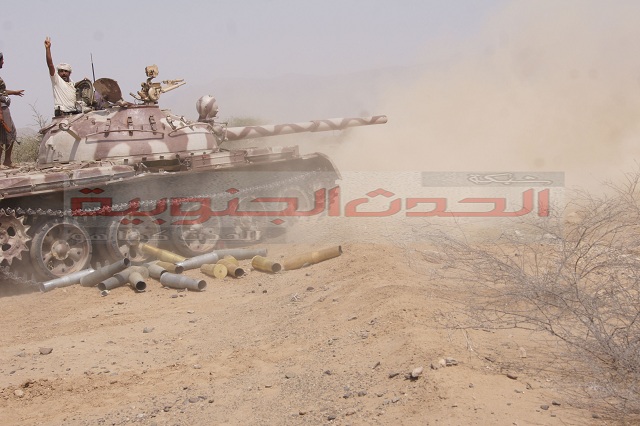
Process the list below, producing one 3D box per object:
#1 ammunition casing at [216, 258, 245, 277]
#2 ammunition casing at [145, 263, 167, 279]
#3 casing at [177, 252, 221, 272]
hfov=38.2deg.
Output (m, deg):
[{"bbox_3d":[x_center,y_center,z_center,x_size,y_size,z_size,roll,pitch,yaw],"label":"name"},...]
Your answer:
[{"bbox_3d":[-1.129,0.713,11.735,0.163,0.163,0.728,-2,4,-23],"label":"ammunition casing"},{"bbox_3d":[-1.776,0.649,10.100,0.145,0.145,0.695,-2,3,-24],"label":"ammunition casing"},{"bbox_3d":[-1.382,0.565,10.500,0.145,0.145,0.695,3,8,32],"label":"casing"}]

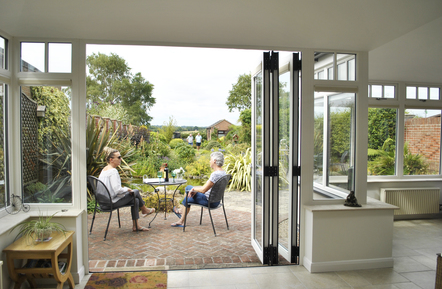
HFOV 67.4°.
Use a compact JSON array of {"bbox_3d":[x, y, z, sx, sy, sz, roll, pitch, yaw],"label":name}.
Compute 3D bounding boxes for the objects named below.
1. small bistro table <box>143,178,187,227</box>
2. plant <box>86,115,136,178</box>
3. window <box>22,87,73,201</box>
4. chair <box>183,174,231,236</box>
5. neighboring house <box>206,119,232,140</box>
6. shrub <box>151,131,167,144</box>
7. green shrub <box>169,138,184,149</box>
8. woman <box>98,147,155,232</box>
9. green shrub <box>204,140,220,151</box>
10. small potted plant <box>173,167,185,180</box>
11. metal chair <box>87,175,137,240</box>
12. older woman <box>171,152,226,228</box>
[{"bbox_3d":[-0.900,0.950,5.403,0.710,0.710,0.710,0,2,-6],"label":"small bistro table"},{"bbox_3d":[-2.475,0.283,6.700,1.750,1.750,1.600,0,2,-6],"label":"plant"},{"bbox_3d":[-1.726,0.007,3.297,0.490,1.183,0.070,0,2,-6],"label":"window"},{"bbox_3d":[-0.161,0.879,5.038,0.620,0.880,0.510,1,2,30],"label":"chair"},{"bbox_3d":[0.108,-1.599,50.559,4.000,3.800,5.200,0,2,-10],"label":"neighboring house"},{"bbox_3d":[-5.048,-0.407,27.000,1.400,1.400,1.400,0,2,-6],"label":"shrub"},{"bbox_3d":[-4.026,-0.045,30.000,1.500,1.100,1.500,0,2,-6],"label":"green shrub"},{"bbox_3d":[-1.461,0.691,4.989,0.860,1.250,0.500,-1,2,-40],"label":"woman"},{"bbox_3d":[-0.651,0.163,27.000,1.300,1.050,1.300,0,2,-6],"label":"green shrub"},{"bbox_3d":[-0.682,0.479,5.420,0.190,0.210,0.180,0,2,-6],"label":"small potted plant"},{"bbox_3d":[-1.618,0.880,4.856,0.510,0.880,0.620,2,2,42],"label":"metal chair"},{"bbox_3d":[-0.372,0.714,5.147,0.920,1.200,0.500,1,2,28],"label":"older woman"}]

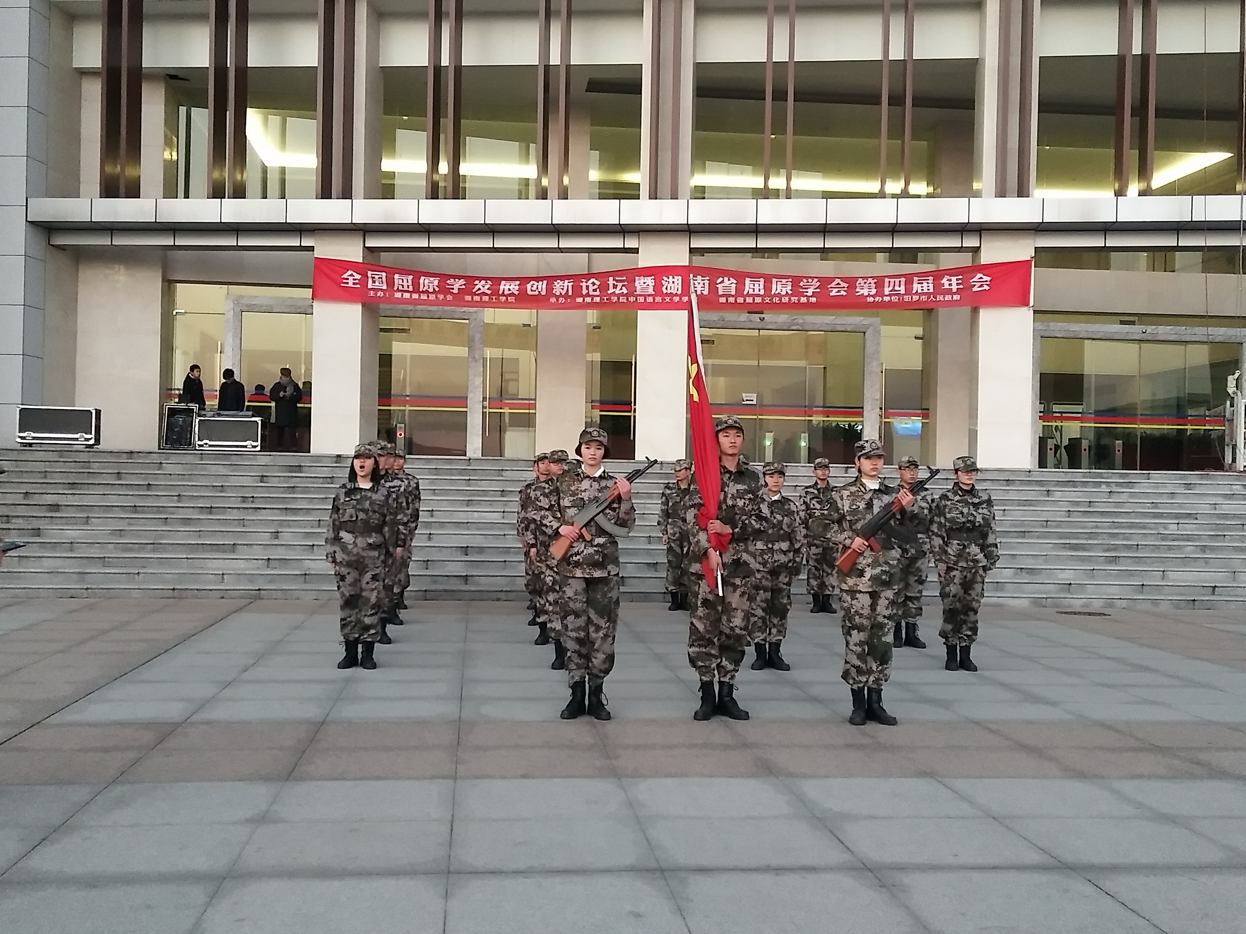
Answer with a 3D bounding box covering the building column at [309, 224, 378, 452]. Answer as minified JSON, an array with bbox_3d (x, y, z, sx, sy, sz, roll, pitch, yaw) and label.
[{"bbox_3d":[-5.223,-2.240,17.678,0.910,4.190,0.820,1,-1,4],"label":"building column"}]

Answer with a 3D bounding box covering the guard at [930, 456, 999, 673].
[{"bbox_3d":[2.678,0.742,7.335,0.480,1.670,0.310,1,-1,-6],"label":"guard"}]

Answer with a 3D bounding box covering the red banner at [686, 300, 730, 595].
[{"bbox_3d":[0.481,-0.154,5.500,0.210,1.737,0.170,-4,0,-5],"label":"red banner"}]

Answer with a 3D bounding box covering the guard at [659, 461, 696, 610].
[{"bbox_3d":[0.670,0.763,10.650,0.510,1.720,0.330,1,0,-5],"label":"guard"}]

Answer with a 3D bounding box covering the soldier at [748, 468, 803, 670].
[{"bbox_3d":[1.187,0.767,7.268,0.470,1.594,0.310,1,-1,-5],"label":"soldier"}]

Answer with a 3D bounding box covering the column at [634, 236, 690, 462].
[{"bbox_3d":[0.754,-2.122,17.247,0.910,4.190,0.820,1,-1,4],"label":"column"}]

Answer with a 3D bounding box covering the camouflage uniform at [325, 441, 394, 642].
[{"bbox_3d":[-2.055,0.693,7.250,0.520,1.730,0.330,1,0,-10],"label":"camouflage uniform"}]

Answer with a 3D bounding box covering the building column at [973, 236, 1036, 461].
[{"bbox_3d":[6.756,-2.004,16.816,0.910,4.190,0.820,1,-1,4],"label":"building column"}]

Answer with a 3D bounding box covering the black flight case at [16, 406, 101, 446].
[{"bbox_3d":[-9.021,-0.613,15.011,1.070,0.630,0.500,1,0,-19],"label":"black flight case"}]

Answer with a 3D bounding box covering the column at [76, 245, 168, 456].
[{"bbox_3d":[-9.664,-2.189,18.282,1.620,3.920,0.550,1,-1,4],"label":"column"}]

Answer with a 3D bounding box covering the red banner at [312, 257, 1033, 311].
[{"bbox_3d":[0.680,-3.228,16.470,12.640,0.900,0.080,1,0,5],"label":"red banner"}]

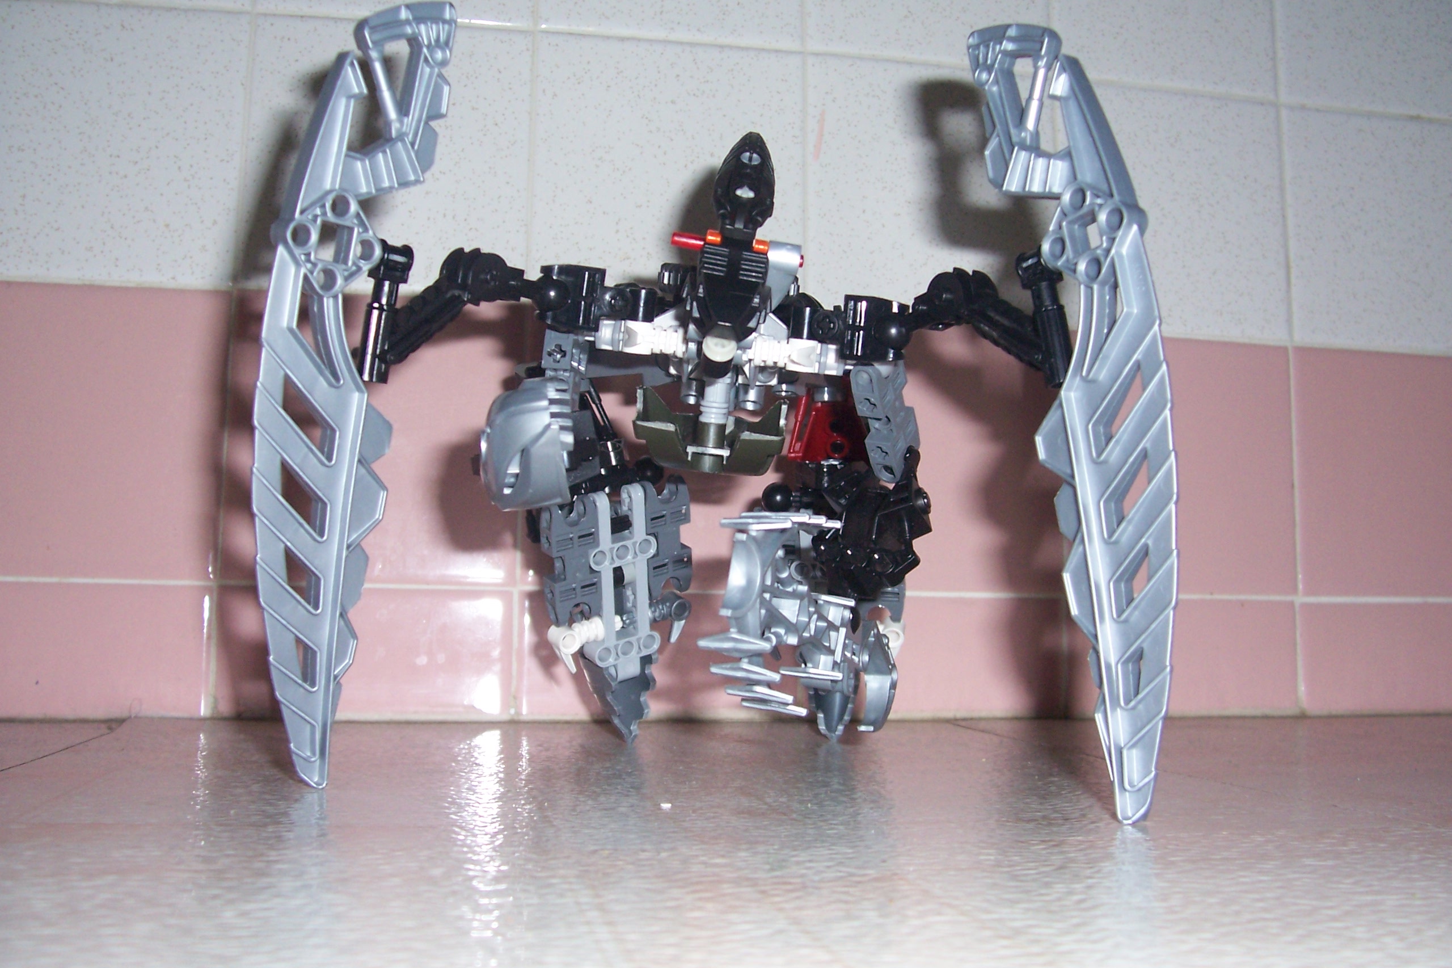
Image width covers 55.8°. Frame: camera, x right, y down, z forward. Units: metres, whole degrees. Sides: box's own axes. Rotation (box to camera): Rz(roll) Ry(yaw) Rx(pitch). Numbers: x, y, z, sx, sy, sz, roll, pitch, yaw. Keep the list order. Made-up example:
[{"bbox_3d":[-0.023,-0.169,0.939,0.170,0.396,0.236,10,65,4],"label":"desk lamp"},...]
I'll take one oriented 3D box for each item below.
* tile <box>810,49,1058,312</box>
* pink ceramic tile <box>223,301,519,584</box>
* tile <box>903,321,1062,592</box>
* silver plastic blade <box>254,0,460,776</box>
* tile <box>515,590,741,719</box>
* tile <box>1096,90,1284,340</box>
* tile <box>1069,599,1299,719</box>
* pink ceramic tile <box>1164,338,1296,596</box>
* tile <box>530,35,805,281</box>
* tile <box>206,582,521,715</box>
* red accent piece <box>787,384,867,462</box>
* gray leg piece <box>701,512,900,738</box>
[{"bbox_3d":[0.085,-0.120,0.571,0.108,0.107,0.008,2,-6,-11],"label":"tile"},{"bbox_3d":[-0.133,-0.017,0.519,0.106,0.108,0.008,2,-6,-11],"label":"pink ceramic tile"},{"bbox_3d":[0.085,-0.010,0.560,0.108,0.109,0.008,2,-6,-11],"label":"tile"},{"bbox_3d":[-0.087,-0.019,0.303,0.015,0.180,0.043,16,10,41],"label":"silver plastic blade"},{"bbox_3d":[-0.026,0.067,0.531,0.109,0.048,0.008,2,-6,-11],"label":"tile"},{"bbox_3d":[0.192,-0.115,0.591,0.104,0.106,0.008,2,-6,-11],"label":"tile"},{"bbox_3d":[0.190,0.072,0.572,0.104,0.047,0.008,2,-6,-11],"label":"tile"},{"bbox_3d":[0.191,-0.007,0.580,0.105,0.108,0.008,2,-6,-11],"label":"pink ceramic tile"},{"bbox_3d":[-0.023,-0.124,0.550,0.108,0.107,0.008,2,-6,-11],"label":"tile"},{"bbox_3d":[-0.134,0.063,0.511,0.106,0.047,0.008,2,-6,-11],"label":"tile"},{"bbox_3d":[0.035,-0.021,0.462,0.029,0.029,0.024,1,-6,-3],"label":"red accent piece"},{"bbox_3d":[0.024,0.045,0.438,0.063,0.073,0.045,1,-6,-3],"label":"gray leg piece"}]

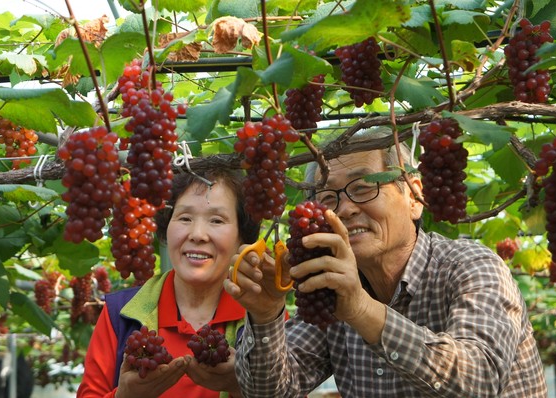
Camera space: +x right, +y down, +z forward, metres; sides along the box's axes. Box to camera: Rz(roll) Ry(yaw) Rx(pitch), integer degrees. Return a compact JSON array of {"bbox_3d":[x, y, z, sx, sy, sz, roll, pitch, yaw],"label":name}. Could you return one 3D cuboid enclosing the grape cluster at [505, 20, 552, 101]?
[{"bbox_3d":[0.391,-0.213,2.050,0.074,0.133,0.070,0,-7,0],"label":"grape cluster"}]

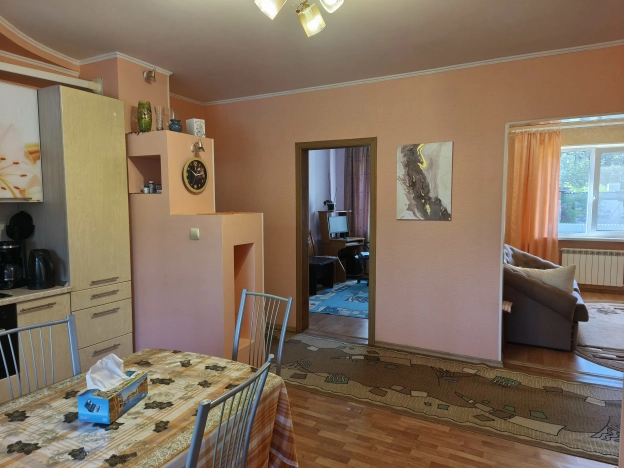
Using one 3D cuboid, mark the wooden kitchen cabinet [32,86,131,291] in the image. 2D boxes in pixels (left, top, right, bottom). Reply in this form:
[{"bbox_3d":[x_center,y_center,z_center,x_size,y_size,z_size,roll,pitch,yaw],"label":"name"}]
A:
[{"bbox_3d":[-1.820,-0.318,3.182,0.590,1.396,0.486,3,6,29],"label":"wooden kitchen cabinet"}]

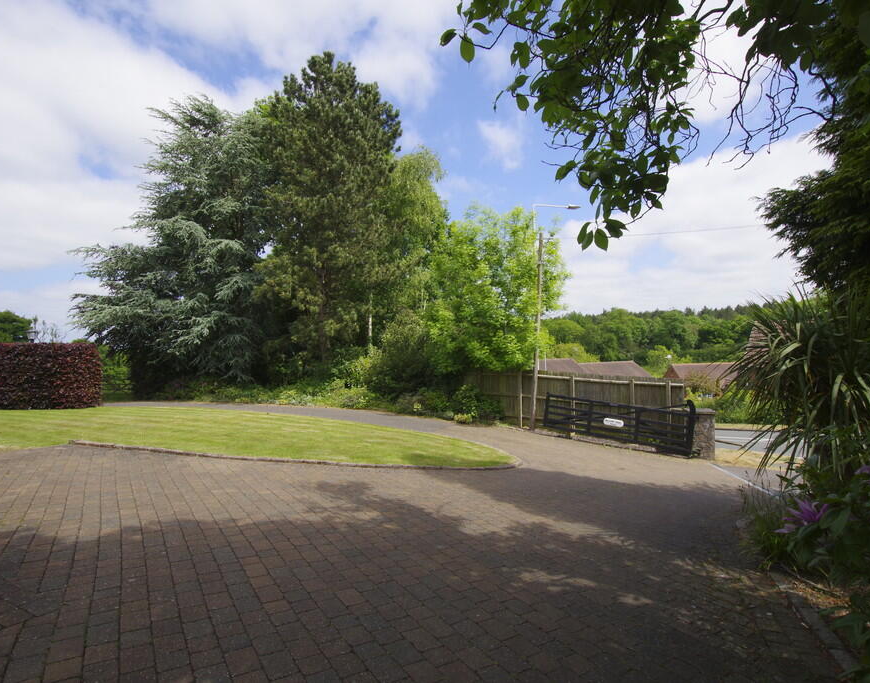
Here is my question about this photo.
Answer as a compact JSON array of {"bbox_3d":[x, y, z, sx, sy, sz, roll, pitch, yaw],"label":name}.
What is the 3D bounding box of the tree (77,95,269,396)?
[{"bbox_3d":[-11.200,-4.200,20.000,8.500,13.000,8.200,0,-1,0],"label":"tree"}]

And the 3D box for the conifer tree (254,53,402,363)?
[{"bbox_3d":[-4.840,-5.500,20.600,6.700,15.000,6.500,0,-1,0],"label":"conifer tree"}]

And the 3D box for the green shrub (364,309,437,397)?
[{"bbox_3d":[-1.360,0.600,18.000,2.900,3.600,2.800,0,-1,0],"label":"green shrub"}]

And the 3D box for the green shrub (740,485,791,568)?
[{"bbox_3d":[2.950,1.660,4.050,0.460,0.660,0.460,0,-1,0],"label":"green shrub"}]

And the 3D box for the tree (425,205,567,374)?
[{"bbox_3d":[2.230,-1.400,16.600,5.200,7.200,5.000,0,-1,0],"label":"tree"}]

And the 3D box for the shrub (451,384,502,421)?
[{"bbox_3d":[1.340,1.950,14.700,1.600,1.200,1.400,0,-1,0],"label":"shrub"}]

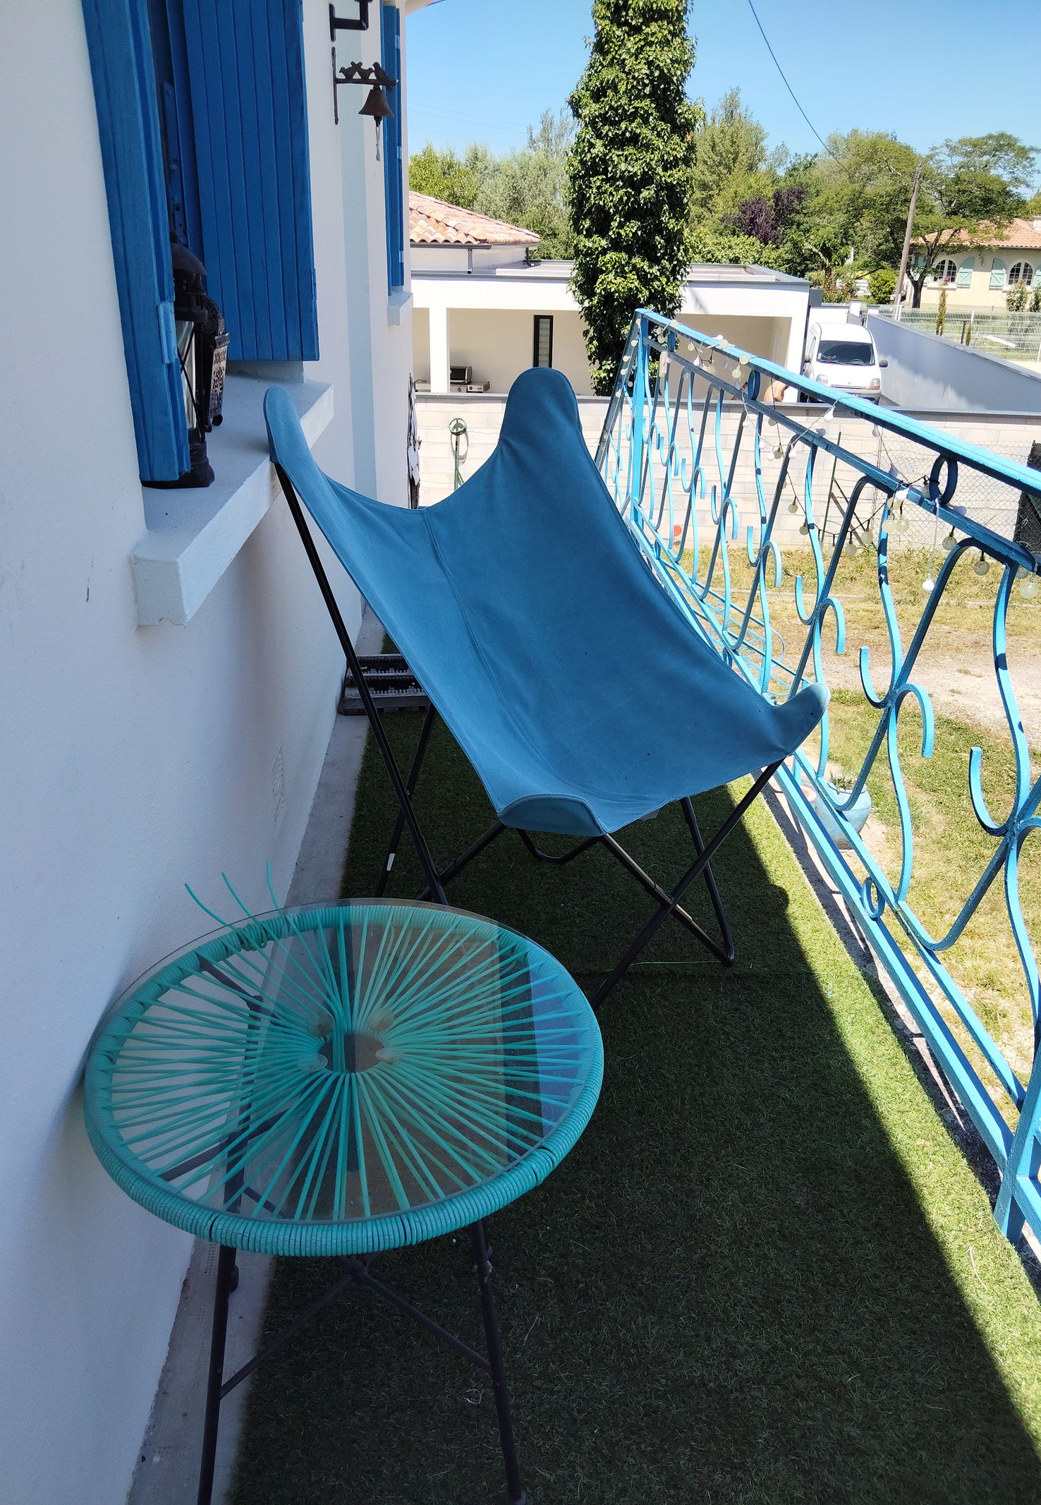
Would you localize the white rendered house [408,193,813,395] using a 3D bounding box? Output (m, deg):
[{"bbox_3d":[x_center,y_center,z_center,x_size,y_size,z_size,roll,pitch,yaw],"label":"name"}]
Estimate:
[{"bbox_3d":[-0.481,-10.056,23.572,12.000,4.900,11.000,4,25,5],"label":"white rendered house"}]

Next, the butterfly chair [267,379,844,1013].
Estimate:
[{"bbox_3d":[0.037,-0.068,1.795,0.656,0.996,0.720,-20,33,-38],"label":"butterfly chair"}]

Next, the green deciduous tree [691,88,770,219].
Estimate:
[{"bbox_3d":[9.762,-25.002,49.993,4.600,9.200,4.600,6,25,8],"label":"green deciduous tree"}]

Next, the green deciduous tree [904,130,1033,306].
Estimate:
[{"bbox_3d":[22.611,-26.475,54.646,6.400,7.800,6.000,10,27,18],"label":"green deciduous tree"}]

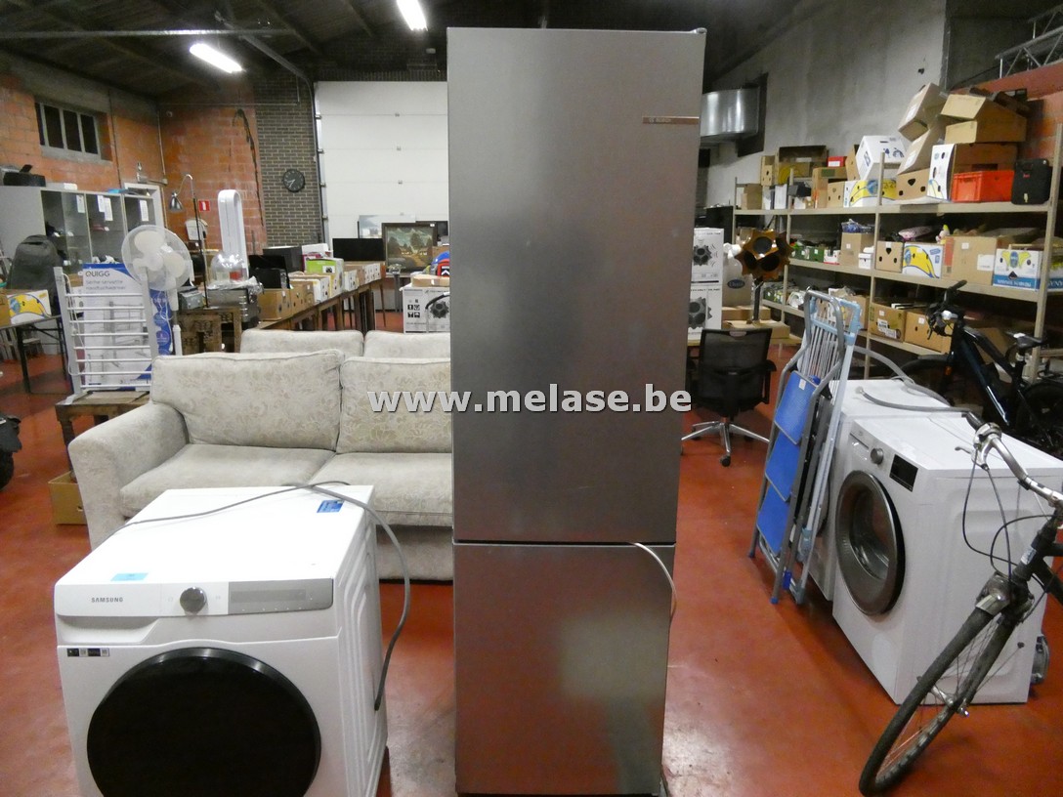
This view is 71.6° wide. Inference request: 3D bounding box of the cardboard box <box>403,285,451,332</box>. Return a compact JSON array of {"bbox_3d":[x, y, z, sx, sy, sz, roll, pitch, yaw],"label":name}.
[{"bbox_3d":[-0.833,-0.784,6.390,0.470,0.386,0.410,-1,13,0],"label":"cardboard box"}]

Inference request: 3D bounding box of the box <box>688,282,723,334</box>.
[{"bbox_3d":[1.157,-0.657,5.467,0.385,0.392,0.385,-1,14,-3],"label":"box"}]

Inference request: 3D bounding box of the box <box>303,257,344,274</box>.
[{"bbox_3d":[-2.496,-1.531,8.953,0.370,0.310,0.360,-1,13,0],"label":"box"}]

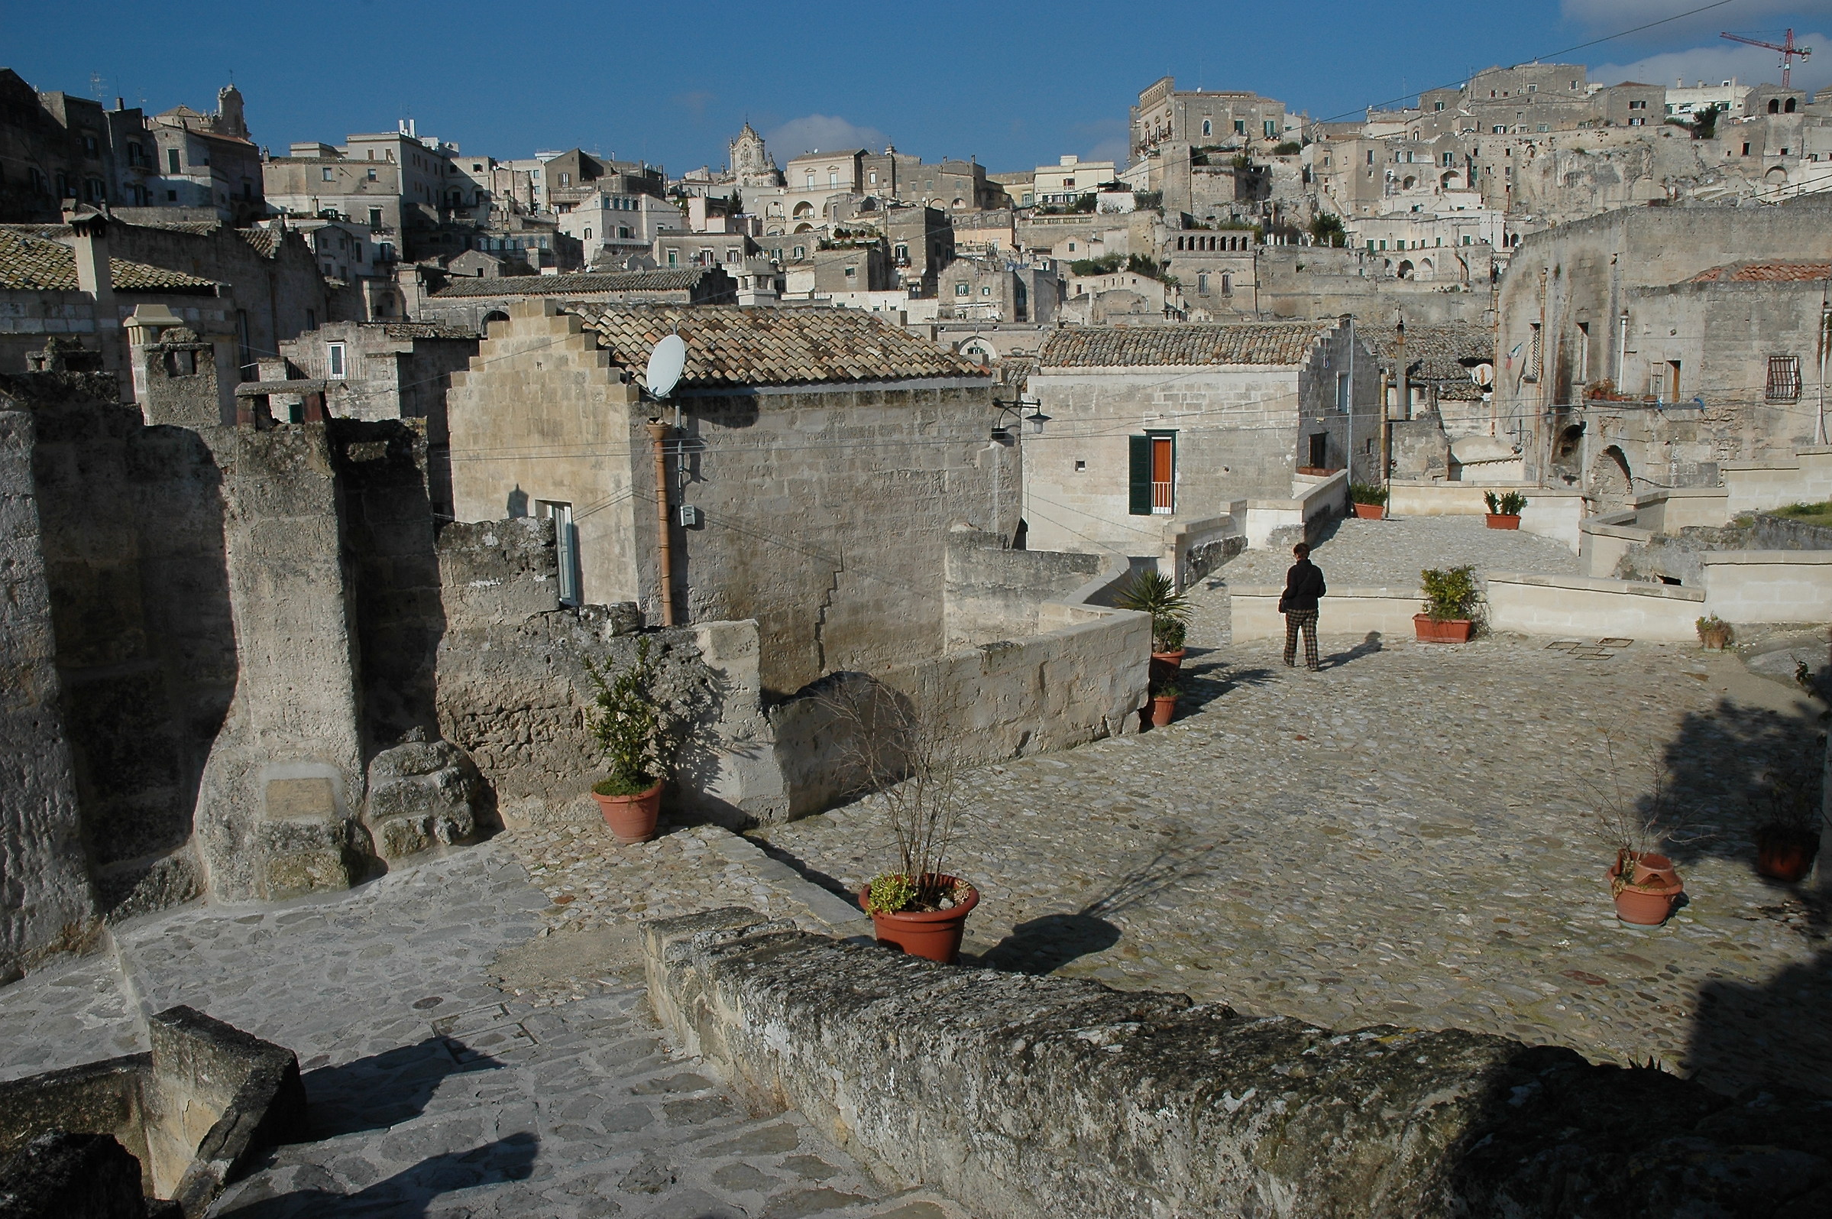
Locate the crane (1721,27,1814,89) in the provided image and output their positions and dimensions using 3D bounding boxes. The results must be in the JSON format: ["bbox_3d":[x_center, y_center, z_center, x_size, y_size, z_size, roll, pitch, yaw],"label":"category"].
[{"bbox_3d":[213.478,-133.806,345.000,40.000,26.000,2.200,-6,10,-29],"label":"crane"}]

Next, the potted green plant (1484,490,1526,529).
[{"bbox_3d":[13.053,-2.194,30.500,0.940,0.860,0.500,2,9,21],"label":"potted green plant"}]

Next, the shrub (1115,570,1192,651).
[{"bbox_3d":[2.665,0.032,15.400,0.850,0.920,0.820,1,9,11],"label":"shrub"}]

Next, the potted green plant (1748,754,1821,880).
[{"bbox_3d":[6.135,1.471,9.700,0.392,0.827,0.372,-1,9,0],"label":"potted green plant"}]

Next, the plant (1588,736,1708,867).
[{"bbox_3d":[4.764,1.242,9.000,0.681,0.730,0.579,-1,9,0],"label":"plant"}]

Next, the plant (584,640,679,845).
[{"bbox_3d":[-2.136,0.984,10.350,0.625,1.434,0.594,-1,9,0],"label":"plant"}]

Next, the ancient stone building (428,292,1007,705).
[{"bbox_3d":[-3.381,-2.249,24.557,7.300,6.450,7.000,-8,11,-38],"label":"ancient stone building"}]

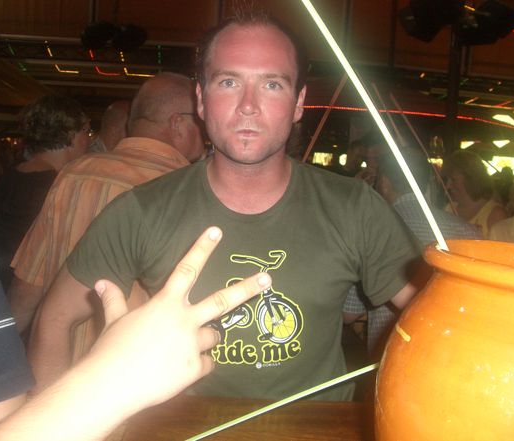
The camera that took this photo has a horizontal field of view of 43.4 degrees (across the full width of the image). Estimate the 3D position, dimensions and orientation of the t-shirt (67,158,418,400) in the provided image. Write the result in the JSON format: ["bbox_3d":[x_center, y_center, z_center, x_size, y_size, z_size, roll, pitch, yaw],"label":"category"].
[{"bbox_3d":[-0.022,0.165,1.110,0.580,0.560,0.290,0,7,-2],"label":"t-shirt"}]

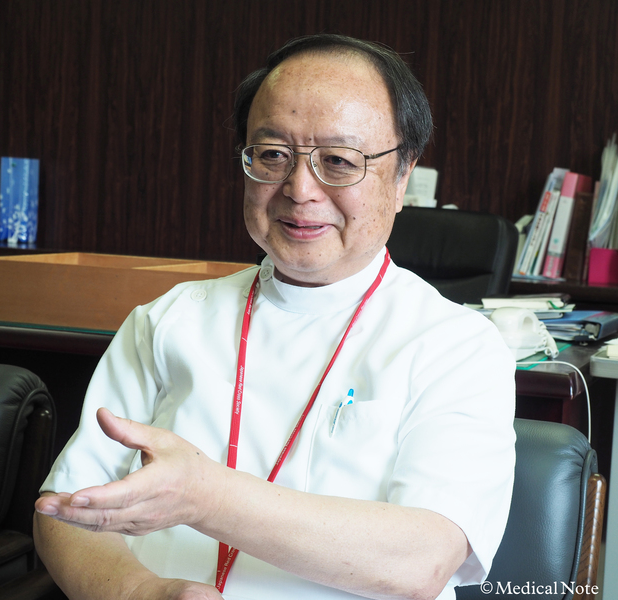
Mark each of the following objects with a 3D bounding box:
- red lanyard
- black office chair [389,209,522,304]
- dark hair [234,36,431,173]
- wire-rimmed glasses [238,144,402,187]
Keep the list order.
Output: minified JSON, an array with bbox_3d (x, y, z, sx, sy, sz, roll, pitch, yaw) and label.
[{"bbox_3d":[-0.017,0.122,1.372,0.150,0.360,0.225,5,4,27],"label":"red lanyard"},{"bbox_3d":[0.170,0.295,3.250,0.640,1.040,0.660,4,4,22],"label":"black office chair"},{"bbox_3d":[0.028,-0.189,1.435,0.185,0.175,0.195,5,11,21],"label":"dark hair"},{"bbox_3d":[0.021,-0.141,1.371,0.140,0.045,0.140,5,13,22],"label":"wire-rimmed glasses"}]

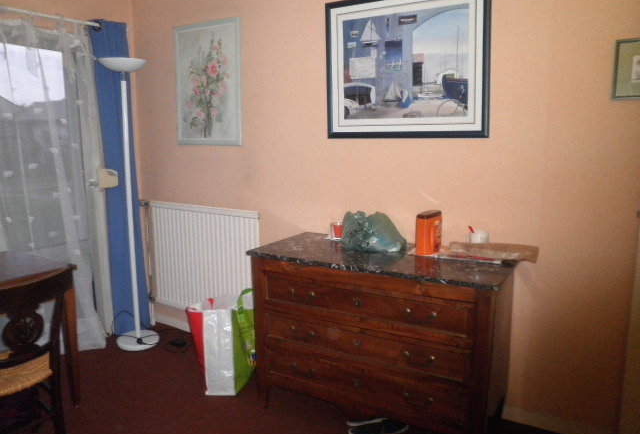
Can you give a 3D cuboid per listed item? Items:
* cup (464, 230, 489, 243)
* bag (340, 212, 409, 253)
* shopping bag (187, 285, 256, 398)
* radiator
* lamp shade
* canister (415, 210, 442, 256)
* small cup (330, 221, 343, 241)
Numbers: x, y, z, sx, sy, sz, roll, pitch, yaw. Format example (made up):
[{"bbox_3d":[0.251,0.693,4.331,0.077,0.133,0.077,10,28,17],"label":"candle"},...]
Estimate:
[{"bbox_3d":[0.732,0.129,2.241,0.111,0.100,0.083,3,10,18],"label":"cup"},{"bbox_3d":[0.271,0.068,2.401,0.300,0.185,0.160,3,10,18],"label":"bag"},{"bbox_3d":[-0.526,0.684,2.777,0.215,0.510,0.390,2,9,10],"label":"shopping bag"},{"bbox_3d":[-0.768,0.284,3.194,0.881,0.694,0.085,5,11,30],"label":"radiator"},{"bbox_3d":[-1.257,-0.961,3.059,0.305,0.085,0.305,5,11,30],"label":"lamp shade"},{"bbox_3d":[0.530,0.075,2.334,0.150,0.193,0.078,-7,12,-37],"label":"canister"},{"bbox_3d":[0.097,0.080,2.631,0.075,0.088,0.075,0,9,0],"label":"small cup"}]

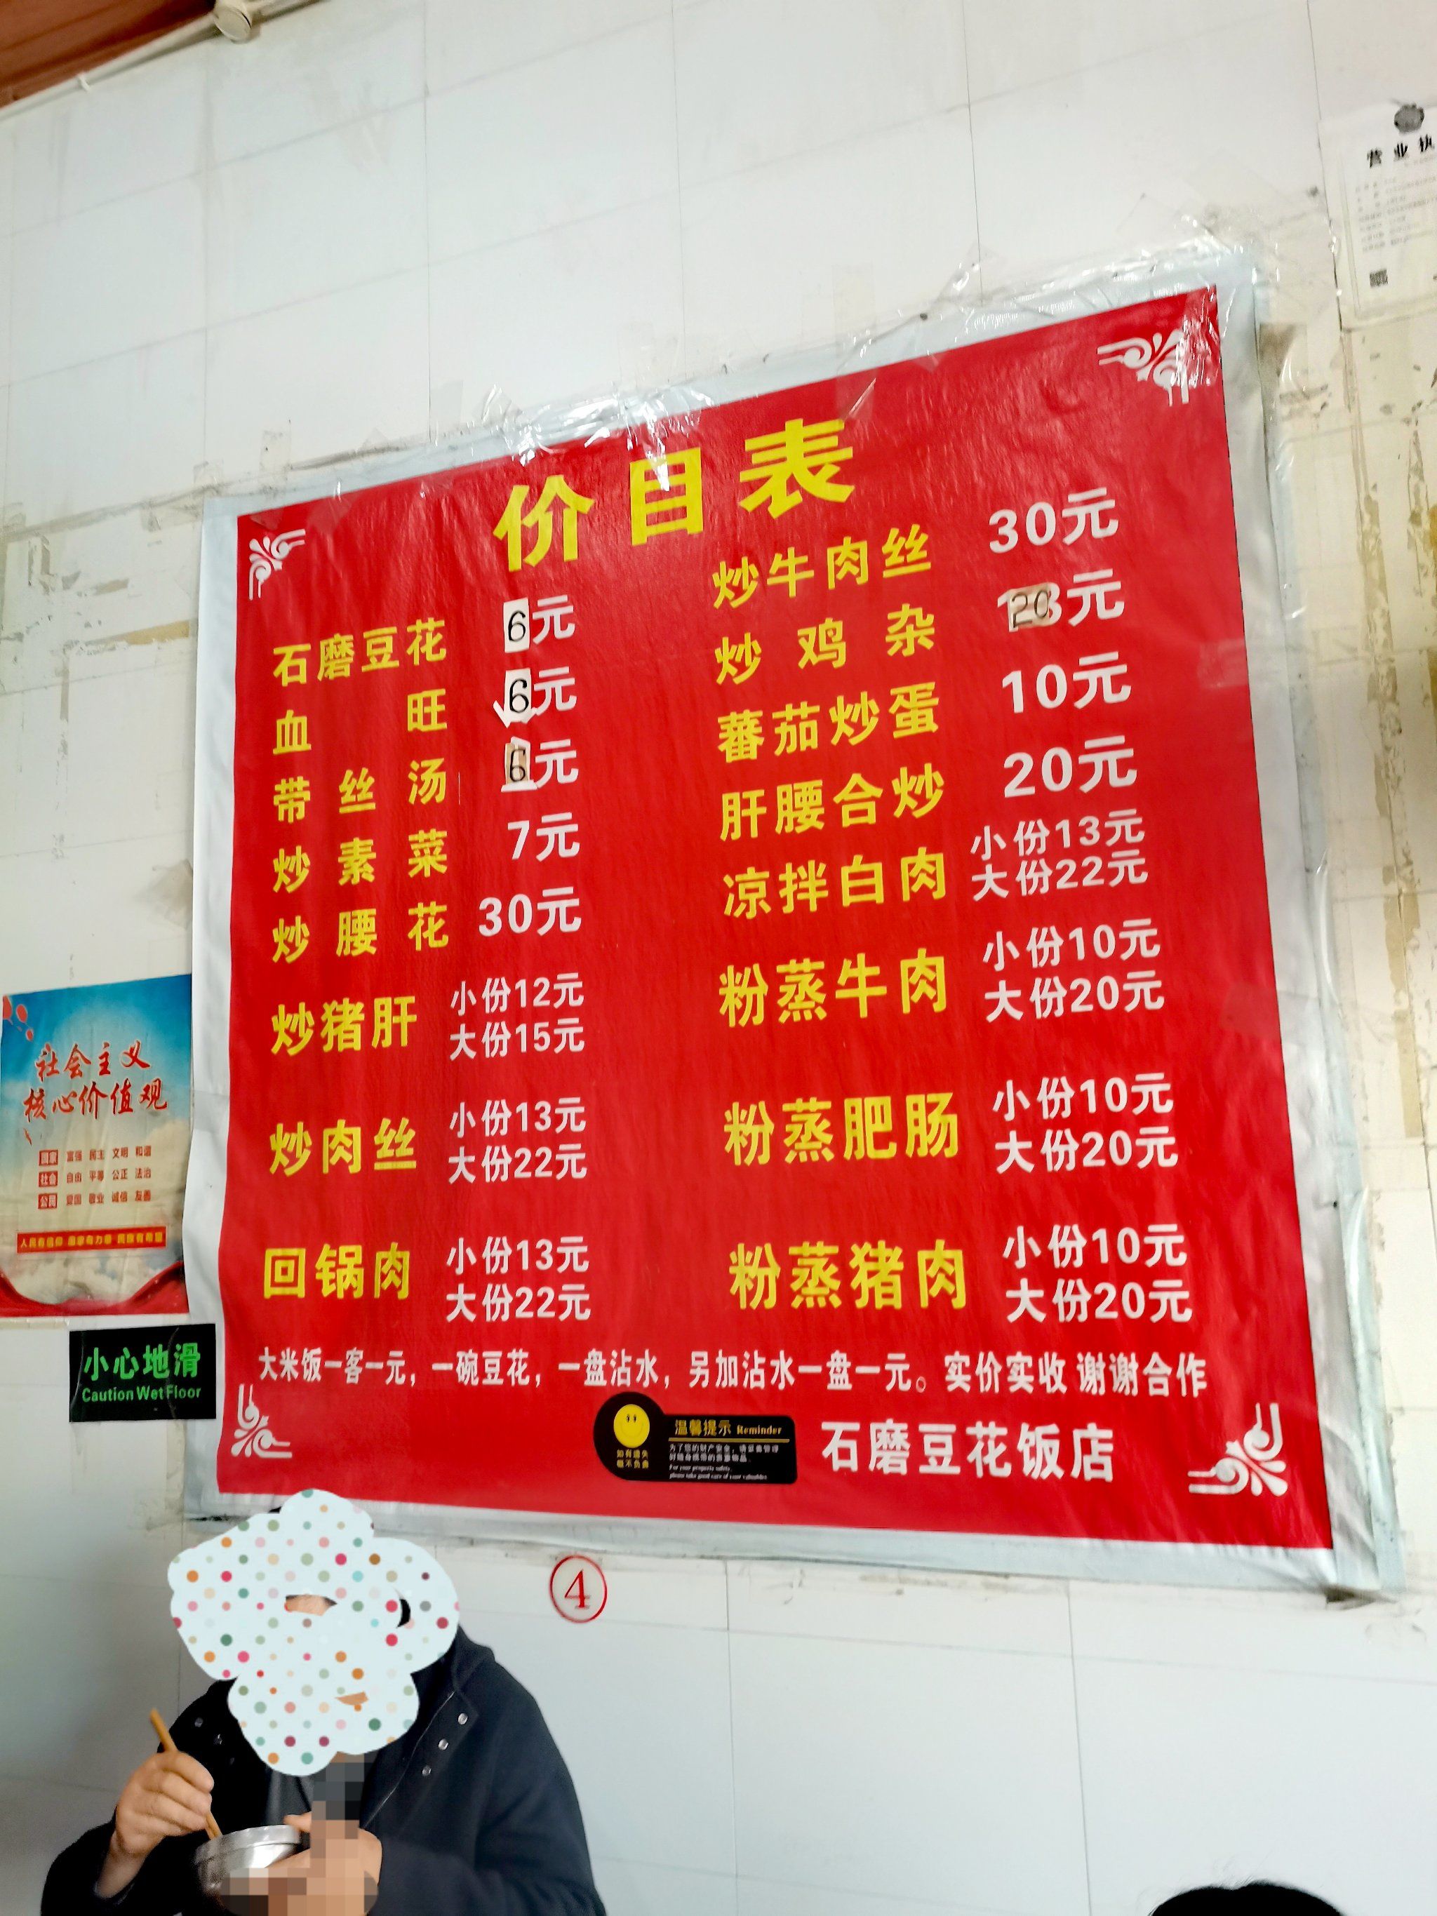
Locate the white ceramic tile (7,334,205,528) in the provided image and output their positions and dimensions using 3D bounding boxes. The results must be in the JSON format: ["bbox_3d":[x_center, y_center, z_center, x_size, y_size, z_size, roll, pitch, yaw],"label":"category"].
[{"bbox_3d":[-1.106,-0.938,2.588,0.450,0.300,0.010,-5,-9,20],"label":"white ceramic tile"}]

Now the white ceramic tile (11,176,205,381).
[{"bbox_3d":[-1.117,-1.234,2.634,0.450,0.300,0.010,-5,-9,20],"label":"white ceramic tile"}]

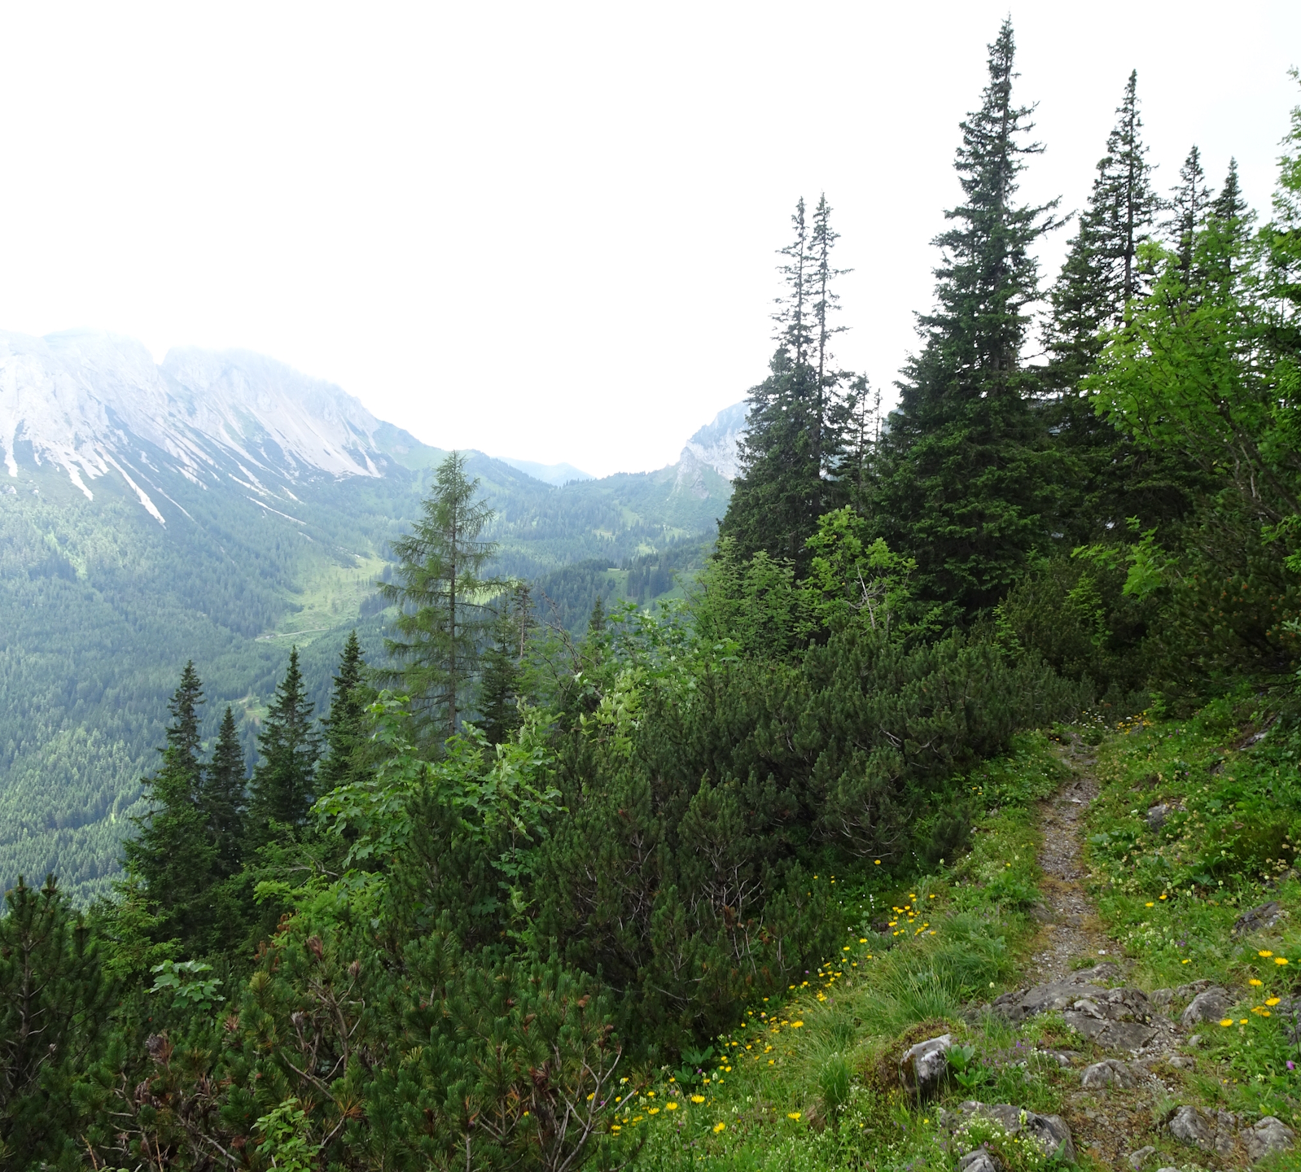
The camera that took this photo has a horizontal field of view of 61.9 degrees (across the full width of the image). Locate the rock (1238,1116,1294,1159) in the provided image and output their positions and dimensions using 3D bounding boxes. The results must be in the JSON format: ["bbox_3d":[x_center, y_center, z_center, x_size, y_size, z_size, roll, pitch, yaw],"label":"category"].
[{"bbox_3d":[1.623,1.449,2.850,0.135,0.095,0.120,2,3,31],"label":"rock"}]

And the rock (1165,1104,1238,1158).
[{"bbox_3d":[1.465,1.445,2.880,0.170,0.120,0.150,2,3,28],"label":"rock"}]

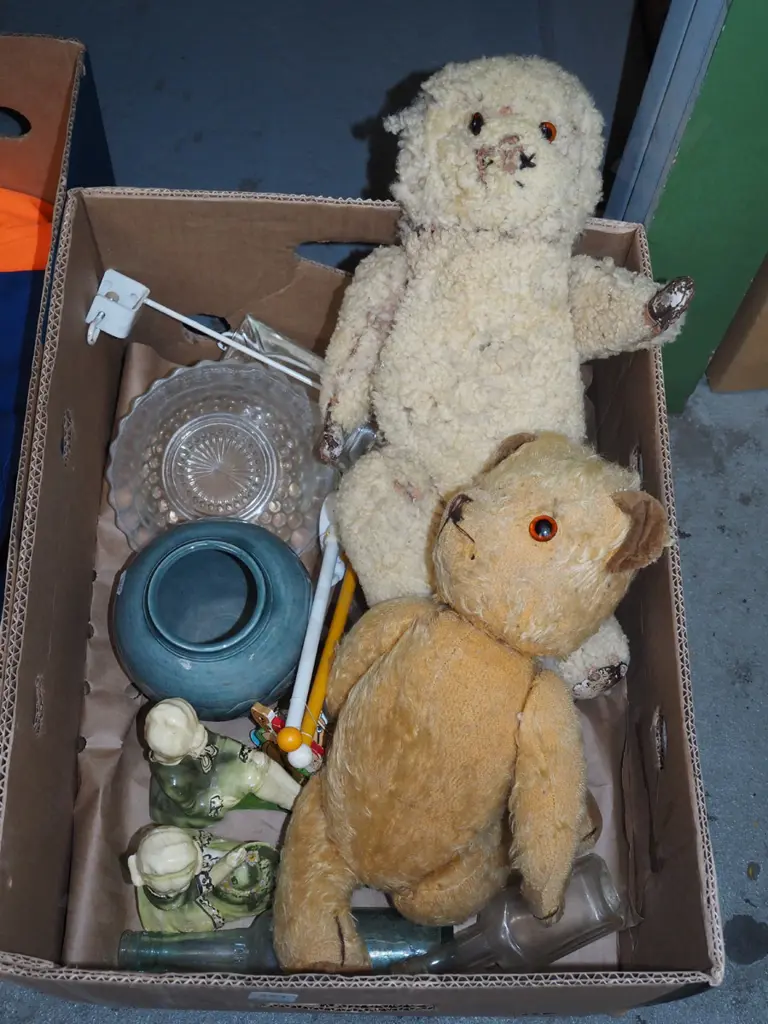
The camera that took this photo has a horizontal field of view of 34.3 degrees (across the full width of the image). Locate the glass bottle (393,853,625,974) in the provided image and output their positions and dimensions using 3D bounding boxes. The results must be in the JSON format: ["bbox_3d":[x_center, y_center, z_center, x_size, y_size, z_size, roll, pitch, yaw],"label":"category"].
[{"bbox_3d":[0.083,0.286,0.853,0.165,0.054,0.056,-12,68,-18],"label":"glass bottle"}]

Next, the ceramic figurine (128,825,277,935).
[{"bbox_3d":[-0.121,0.248,0.846,0.100,0.108,0.065,-5,67,-5],"label":"ceramic figurine"}]

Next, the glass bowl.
[{"bbox_3d":[-0.127,-0.033,0.965,0.175,0.058,0.175,0,93,-7],"label":"glass bowl"}]

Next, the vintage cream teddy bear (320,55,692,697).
[{"bbox_3d":[0.086,-0.077,0.874,0.253,0.449,0.191,4,29,-4],"label":"vintage cream teddy bear"}]

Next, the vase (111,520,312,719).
[{"bbox_3d":[-0.128,0.079,0.919,0.146,0.108,0.146,1,67,-2],"label":"vase"}]

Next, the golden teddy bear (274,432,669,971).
[{"bbox_3d":[0.064,0.137,0.833,0.210,0.150,0.375,16,89,6],"label":"golden teddy bear"}]

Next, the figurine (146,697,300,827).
[{"bbox_3d":[-0.119,0.190,0.871,0.109,0.108,0.074,29,69,9],"label":"figurine"}]

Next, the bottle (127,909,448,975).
[{"bbox_3d":[-0.067,0.300,0.854,0.230,0.058,0.058,1,67,-2],"label":"bottle"}]

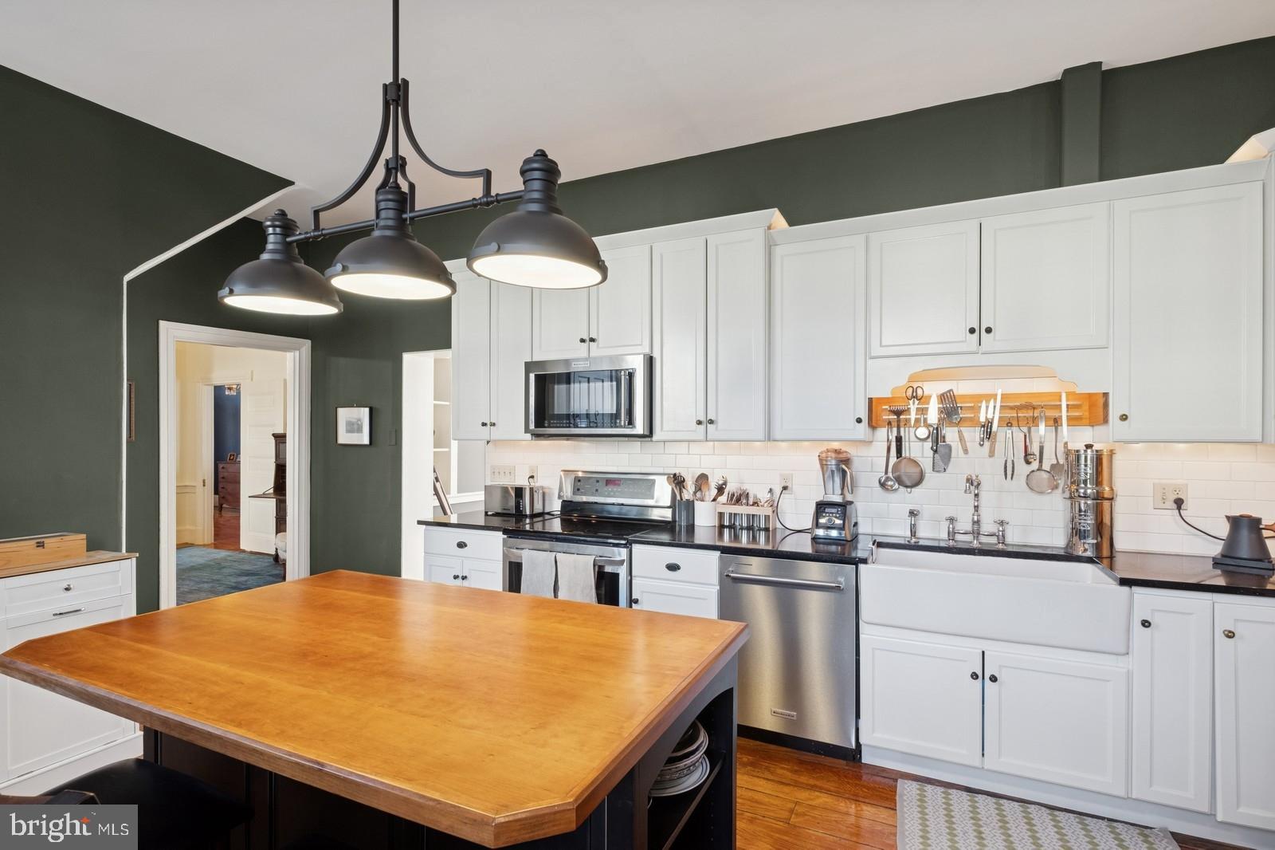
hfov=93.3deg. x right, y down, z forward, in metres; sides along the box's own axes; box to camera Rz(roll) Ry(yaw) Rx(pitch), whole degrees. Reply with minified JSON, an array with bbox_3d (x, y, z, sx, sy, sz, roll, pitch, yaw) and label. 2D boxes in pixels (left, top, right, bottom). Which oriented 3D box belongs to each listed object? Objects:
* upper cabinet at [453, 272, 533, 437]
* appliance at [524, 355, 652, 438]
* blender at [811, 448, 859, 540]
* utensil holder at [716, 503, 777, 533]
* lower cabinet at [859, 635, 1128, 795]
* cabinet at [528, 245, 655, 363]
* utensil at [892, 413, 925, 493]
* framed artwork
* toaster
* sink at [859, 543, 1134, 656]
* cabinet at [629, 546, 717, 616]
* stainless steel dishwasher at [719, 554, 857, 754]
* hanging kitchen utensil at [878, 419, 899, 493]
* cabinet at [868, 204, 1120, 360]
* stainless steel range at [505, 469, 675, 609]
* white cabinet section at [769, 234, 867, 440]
[{"bbox_3d":[-0.810,-0.434,3.830,0.608,1.037,0.380,0,-1,25],"label":"upper cabinet"},{"bbox_3d":[-0.215,-0.146,3.471,0.757,0.430,0.415,0,0,25],"label":"appliance"},{"bbox_3d":[0.980,0.337,2.995,0.200,0.438,0.215,0,0,30],"label":"blender"},{"bbox_3d":[0.590,0.497,3.264,0.295,0.123,0.100,0,0,25],"label":"utensil holder"},{"bbox_3d":[1.478,1.111,2.611,0.902,0.460,0.600,0,-1,25],"label":"lower cabinet"},{"bbox_3d":[-0.201,-0.660,3.514,0.762,0.588,0.335,0,0,25],"label":"cabinet"},{"bbox_3d":[1.316,0.134,2.923,0.145,0.385,0.070,0,0,25],"label":"utensil"},{"bbox_3d":[-2.199,0.006,4.673,0.358,0.296,0.030,0,-1,25],"label":"framed artwork"},{"bbox_3d":[-0.753,0.472,3.769,0.345,0.190,0.190,0,-1,25],"label":"toaster"},{"bbox_3d":[1.431,0.702,2.519,0.901,0.246,0.445,0,0,25],"label":"sink"},{"bbox_3d":[0.300,0.987,3.166,0.463,0.787,0.600,0,-1,25],"label":"cabinet"},{"bbox_3d":[0.776,0.982,2.925,0.596,0.772,0.610,0,-1,25],"label":"stainless steel dishwasher"},{"bbox_3d":[1.233,0.151,2.954,0.100,0.352,0.085,0,0,25],"label":"hanging kitchen utensil"},{"bbox_3d":[1.556,-0.599,2.753,0.907,0.578,0.320,0,-1,25],"label":"cabinet"},{"bbox_3d":[-0.267,0.874,3.345,0.760,1.200,0.670,0,0,25],"label":"stainless steel range"},{"bbox_3d":[0.925,-0.398,3.010,0.450,0.950,0.340,0,0,25],"label":"white cabinet section"}]

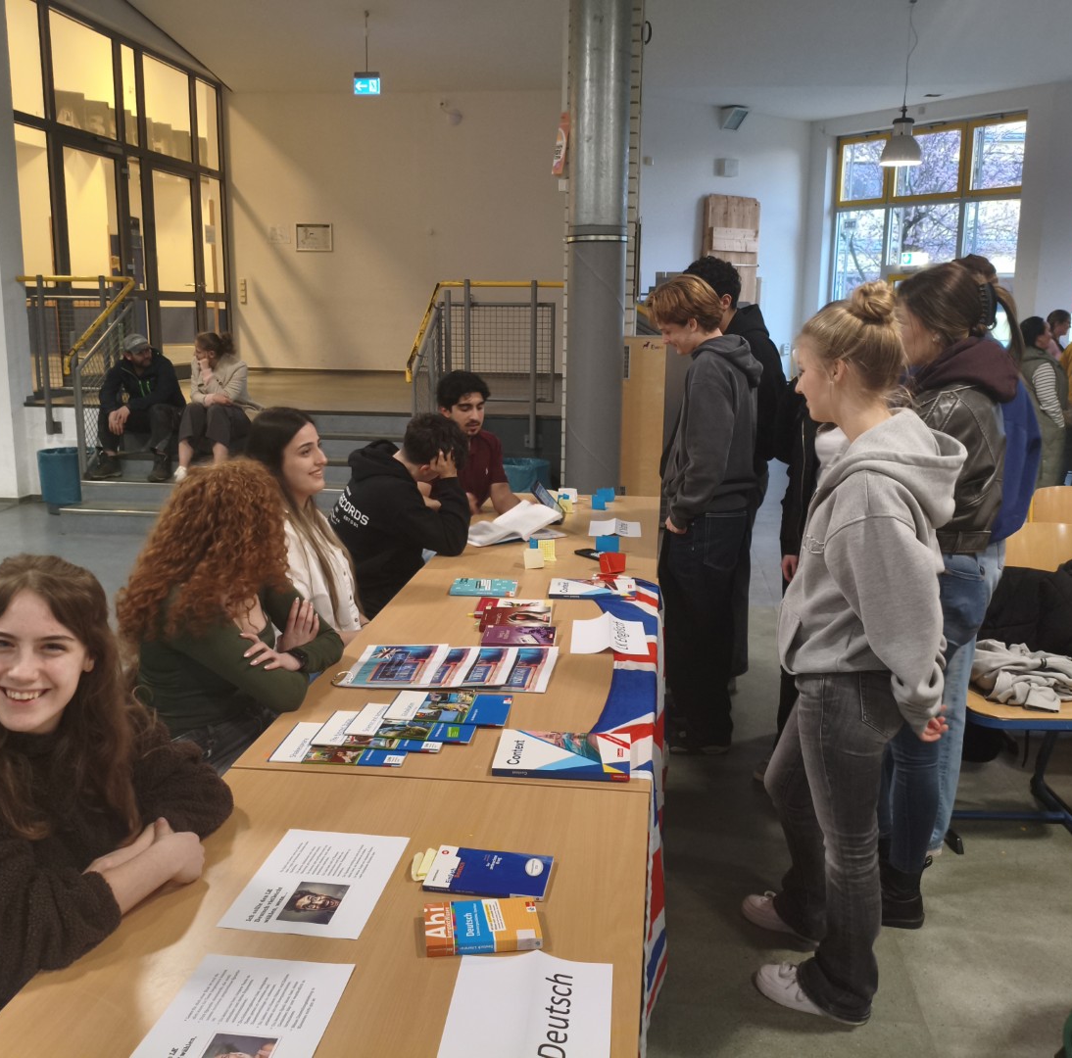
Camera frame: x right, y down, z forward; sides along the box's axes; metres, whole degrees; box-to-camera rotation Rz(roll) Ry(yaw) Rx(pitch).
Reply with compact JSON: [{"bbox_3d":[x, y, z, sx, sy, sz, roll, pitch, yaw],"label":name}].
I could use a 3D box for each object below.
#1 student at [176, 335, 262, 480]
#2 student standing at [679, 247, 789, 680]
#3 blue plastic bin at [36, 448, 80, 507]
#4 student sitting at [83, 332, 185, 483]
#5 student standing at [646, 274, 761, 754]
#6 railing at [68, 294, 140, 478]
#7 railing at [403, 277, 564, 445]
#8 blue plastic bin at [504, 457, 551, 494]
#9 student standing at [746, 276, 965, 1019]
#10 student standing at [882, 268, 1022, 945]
[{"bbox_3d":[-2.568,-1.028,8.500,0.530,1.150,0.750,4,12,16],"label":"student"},{"bbox_3d":[0.823,-0.206,4.517,0.450,1.850,0.500,3,12,11],"label":"student standing"},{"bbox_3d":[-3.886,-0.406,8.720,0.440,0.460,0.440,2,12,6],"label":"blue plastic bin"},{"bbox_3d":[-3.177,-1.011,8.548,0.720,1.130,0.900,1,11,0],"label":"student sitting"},{"bbox_3d":[0.608,-0.050,3.957,0.420,1.755,0.500,3,12,12],"label":"student standing"},{"bbox_3d":[-3.515,-1.198,8.724,0.080,1.450,1.030,2,11,7],"label":"railing"},{"bbox_3d":[-0.260,-1.149,7.739,1.060,1.360,1.080,2,12,6],"label":"railing"},{"bbox_3d":[-0.074,-0.337,8.682,0.375,0.455,0.375,2,11,7],"label":"blue plastic bin"},{"bbox_3d":[0.747,0.284,2.494,0.440,1.680,0.480,4,12,16],"label":"student standing"},{"bbox_3d":[1.038,0.222,2.762,0.380,1.740,0.480,7,13,28],"label":"student standing"}]

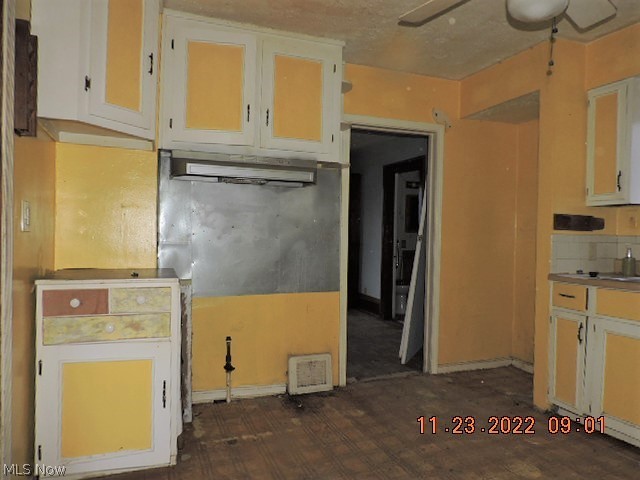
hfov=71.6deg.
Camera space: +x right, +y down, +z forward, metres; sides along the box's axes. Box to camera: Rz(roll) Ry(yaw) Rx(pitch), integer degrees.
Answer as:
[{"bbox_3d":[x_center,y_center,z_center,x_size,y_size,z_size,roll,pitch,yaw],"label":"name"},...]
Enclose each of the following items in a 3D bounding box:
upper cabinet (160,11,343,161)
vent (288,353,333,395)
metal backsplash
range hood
[{"bbox_3d":[-0.442,-0.931,2.946,1.143,0.804,0.298,1,1,-19],"label":"upper cabinet"},{"bbox_3d":[-0.067,0.977,3.247,0.327,0.268,0.050,1,1,-19],"label":"vent"},{"bbox_3d":[-0.448,-0.080,3.113,1.291,0.933,0.021,1,1,-19],"label":"metal backsplash"},{"bbox_3d":[-0.503,-0.462,2.933,0.904,0.134,0.294,1,1,-19],"label":"range hood"}]

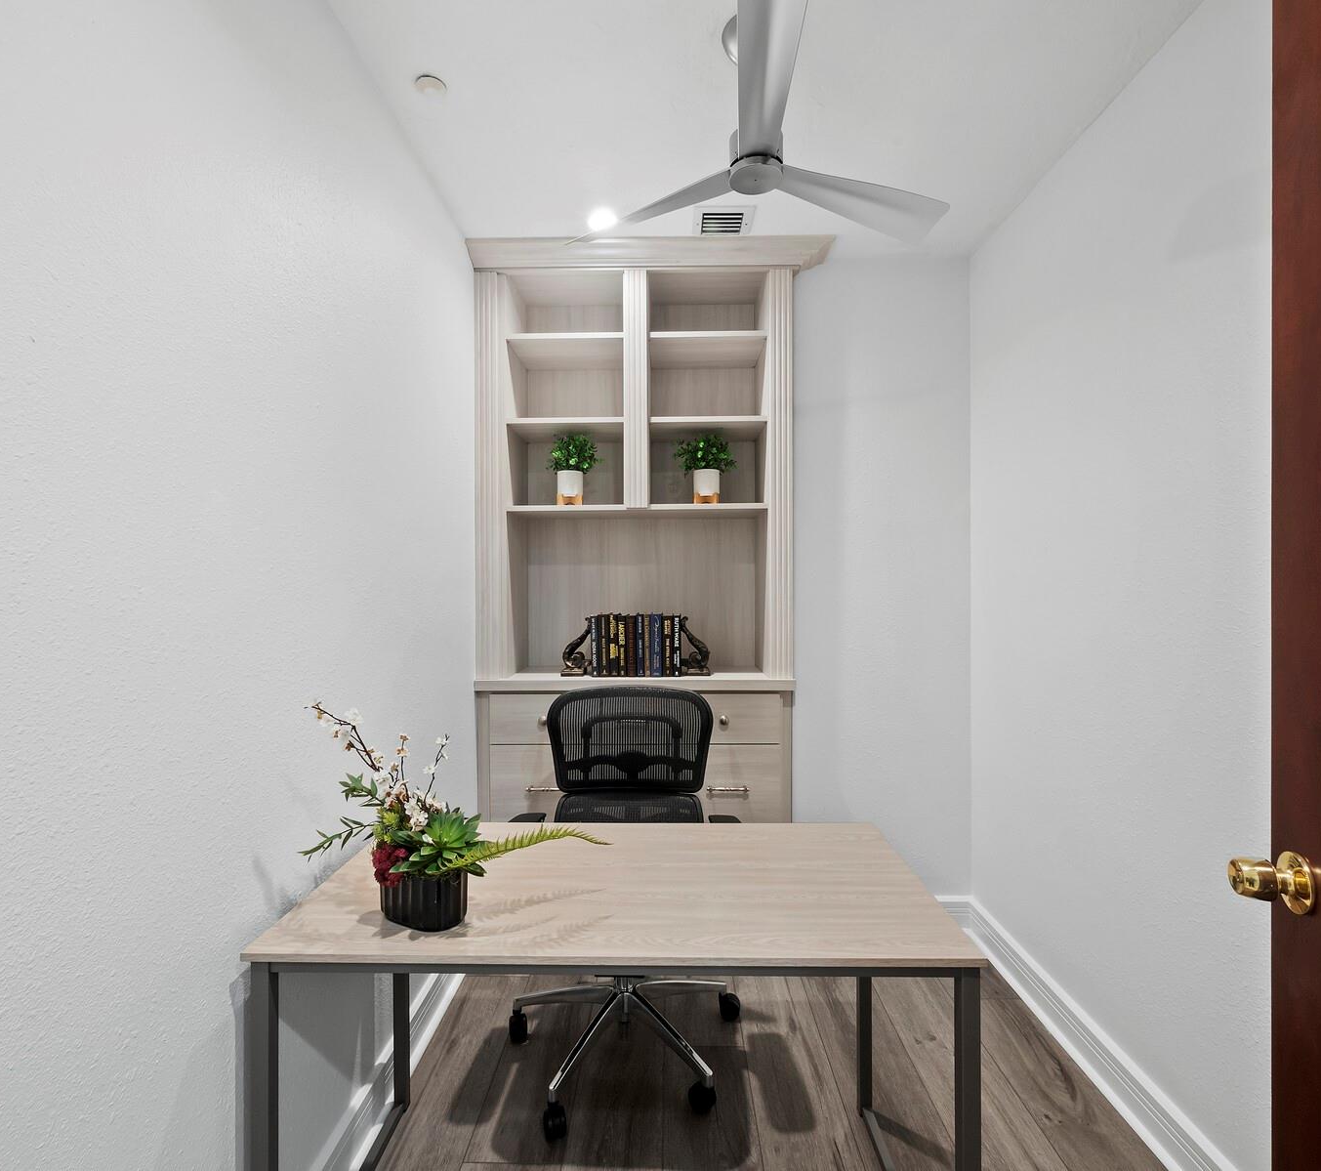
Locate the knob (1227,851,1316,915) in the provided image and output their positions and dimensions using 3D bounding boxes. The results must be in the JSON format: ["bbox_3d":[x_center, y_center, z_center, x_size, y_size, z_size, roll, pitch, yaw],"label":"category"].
[{"bbox_3d":[0.753,0.365,0.780,0.066,0.075,0.075,0,0,18],"label":"knob"}]

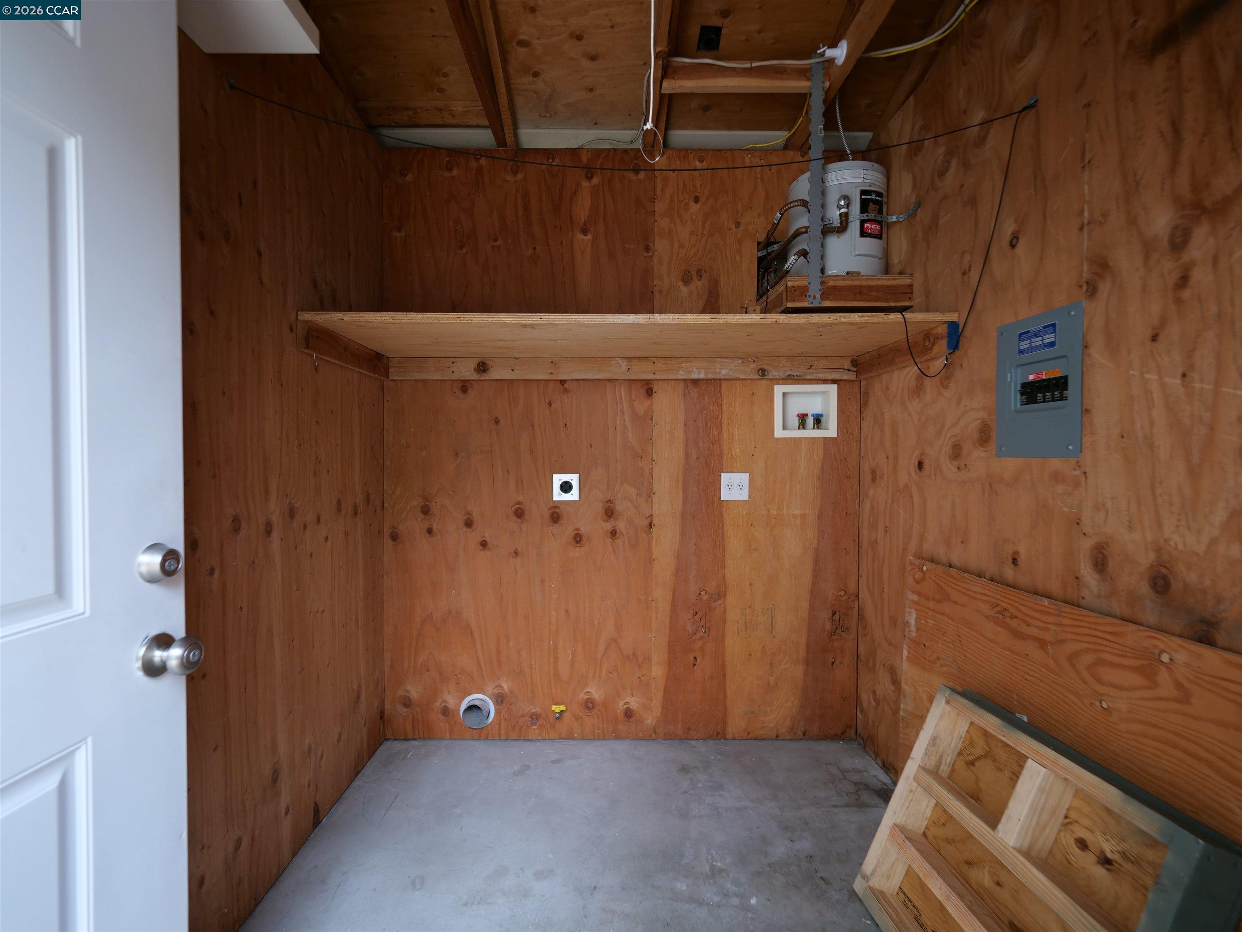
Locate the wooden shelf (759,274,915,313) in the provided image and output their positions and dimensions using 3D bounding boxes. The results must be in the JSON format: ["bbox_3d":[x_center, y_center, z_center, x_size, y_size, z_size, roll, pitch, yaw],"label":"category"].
[{"bbox_3d":[0.782,-0.599,1.898,0.437,0.104,0.362,0,1,-1],"label":"wooden shelf"}]

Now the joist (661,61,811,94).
[{"bbox_3d":[0.427,-1.326,1.714,0.565,0.089,0.040,0,1,-1],"label":"joist"}]

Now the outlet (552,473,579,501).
[{"bbox_3d":[-0.225,0.089,2.074,0.113,0.113,0.018,0,1,-1],"label":"outlet"}]

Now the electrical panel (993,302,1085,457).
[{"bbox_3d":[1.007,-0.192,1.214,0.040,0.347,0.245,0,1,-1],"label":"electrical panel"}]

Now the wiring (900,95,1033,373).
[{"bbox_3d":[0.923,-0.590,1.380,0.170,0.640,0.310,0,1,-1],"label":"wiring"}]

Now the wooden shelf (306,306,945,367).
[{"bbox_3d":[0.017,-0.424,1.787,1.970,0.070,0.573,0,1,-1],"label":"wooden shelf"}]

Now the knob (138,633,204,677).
[{"bbox_3d":[-0.683,0.291,0.772,0.064,0.066,0.066,0,1,-1],"label":"knob"}]

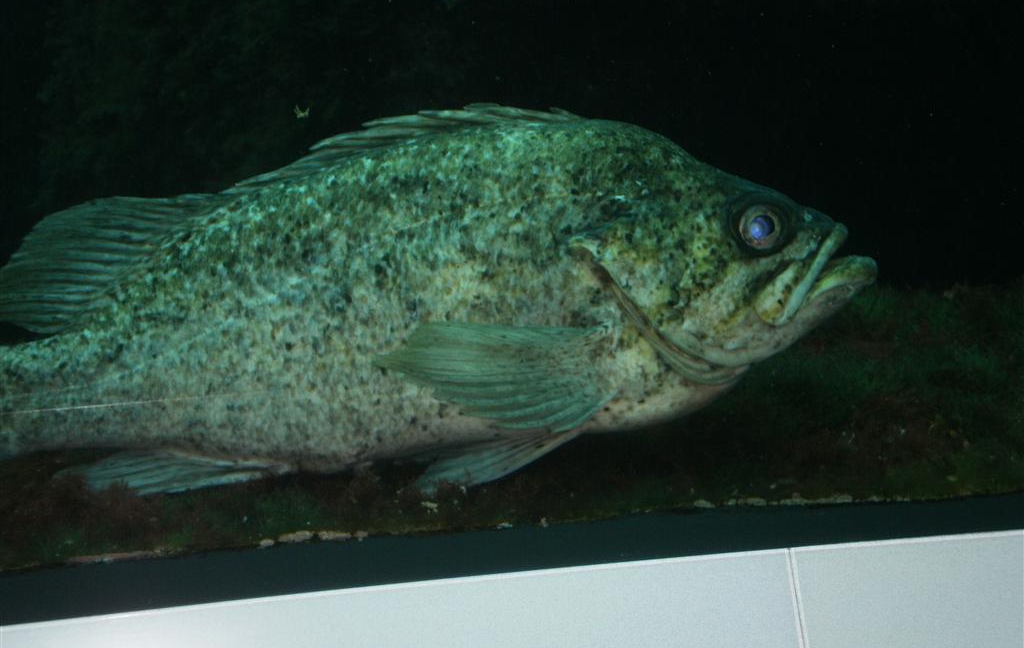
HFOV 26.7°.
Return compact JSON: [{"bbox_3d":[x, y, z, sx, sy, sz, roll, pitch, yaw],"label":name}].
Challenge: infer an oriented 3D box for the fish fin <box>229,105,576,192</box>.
[{"bbox_3d":[-0.053,-0.085,1.060,0.178,0.023,0.015,-10,7,0],"label":"fish fin"}]

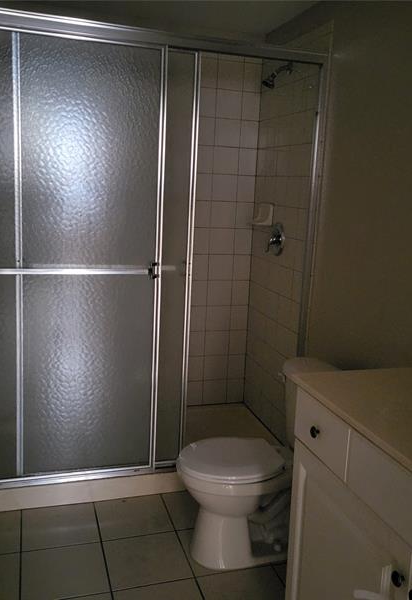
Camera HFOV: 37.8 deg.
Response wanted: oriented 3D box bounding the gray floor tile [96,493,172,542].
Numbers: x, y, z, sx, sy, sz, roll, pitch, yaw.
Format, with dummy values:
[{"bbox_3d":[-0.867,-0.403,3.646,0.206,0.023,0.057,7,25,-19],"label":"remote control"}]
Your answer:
[{"bbox_3d":[-0.316,0.935,2.583,0.301,0.010,0.310,-1,11,-17],"label":"gray floor tile"}]

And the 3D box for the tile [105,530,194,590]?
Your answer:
[{"bbox_3d":[-0.228,0.990,2.292,0.301,0.010,0.301,-1,11,-17],"label":"tile"}]

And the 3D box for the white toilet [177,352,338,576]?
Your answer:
[{"bbox_3d":[0.219,0.635,2.333,0.695,0.708,0.458,-1,11,-17],"label":"white toilet"}]

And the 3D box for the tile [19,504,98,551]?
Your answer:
[{"bbox_3d":[-0.608,0.939,2.495,0.301,0.010,0.310,-1,11,-17],"label":"tile"}]

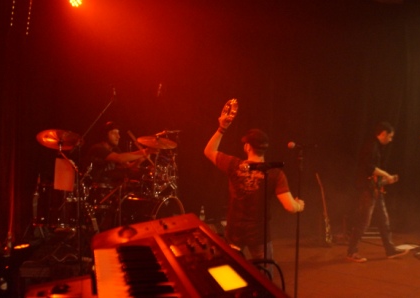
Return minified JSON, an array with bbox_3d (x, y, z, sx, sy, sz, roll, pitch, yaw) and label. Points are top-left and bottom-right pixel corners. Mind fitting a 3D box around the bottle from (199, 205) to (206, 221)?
[{"bbox_3d":[-0.100,0.844,6.855,0.066,0.200,0.066,0,5,0],"label":"bottle"}]

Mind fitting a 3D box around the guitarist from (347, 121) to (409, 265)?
[{"bbox_3d":[2.043,0.519,6.373,0.700,1.700,0.540,1,5,10],"label":"guitarist"}]

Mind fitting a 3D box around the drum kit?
[{"bbox_3d":[-1.020,0.387,5.457,1.250,1.200,1.600,3,6,28],"label":"drum kit"}]

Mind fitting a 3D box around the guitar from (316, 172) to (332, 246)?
[{"bbox_3d":[1.532,0.804,7.002,0.090,1.000,0.330,-10,3,13],"label":"guitar"}]

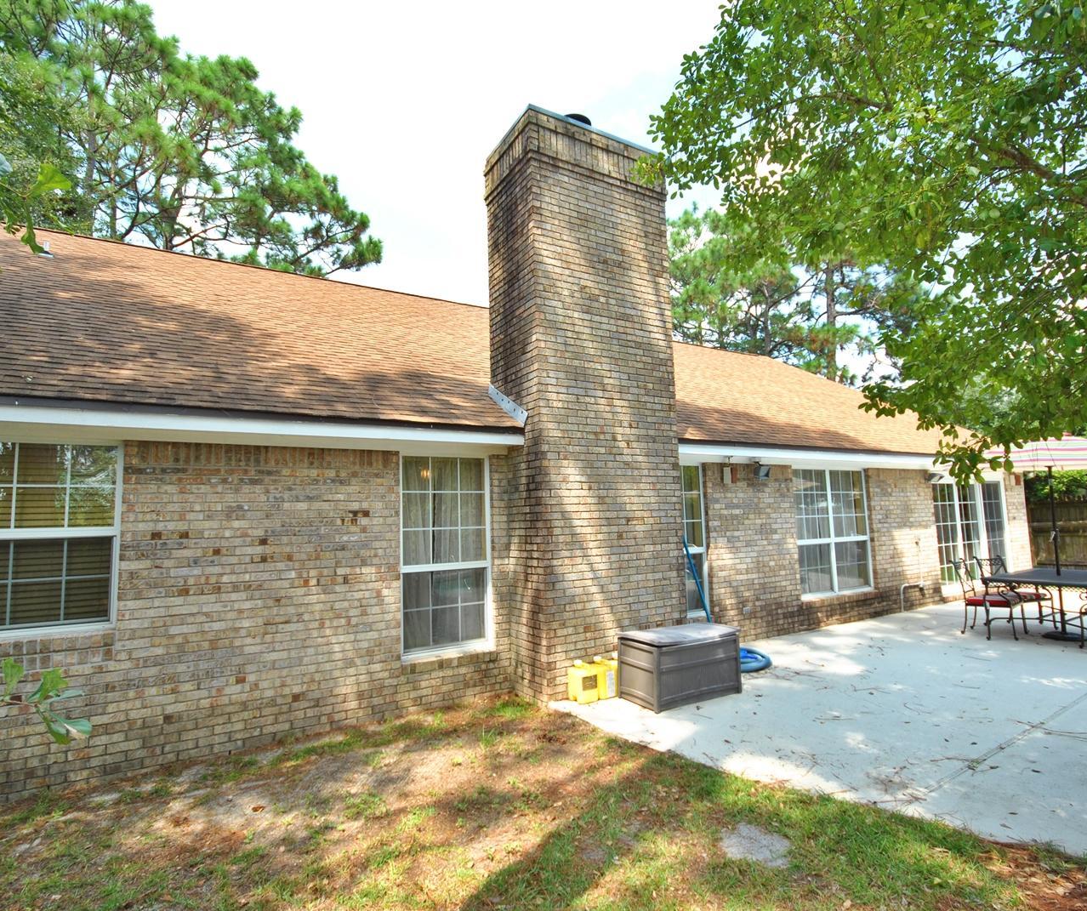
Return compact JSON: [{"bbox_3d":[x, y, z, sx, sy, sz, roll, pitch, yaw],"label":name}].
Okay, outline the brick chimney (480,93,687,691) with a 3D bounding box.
[{"bbox_3d":[0.418,-0.560,5.921,1.705,5.550,1.080,2,-7,-30],"label":"brick chimney"}]

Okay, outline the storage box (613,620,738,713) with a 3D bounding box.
[{"bbox_3d":[1.211,1.834,5.005,1.030,0.550,0.515,2,-7,-30],"label":"storage box"}]

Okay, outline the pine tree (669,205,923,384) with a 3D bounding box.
[{"bbox_3d":[10.380,-2.887,22.308,8.200,13.200,8.200,2,-7,-30],"label":"pine tree"}]

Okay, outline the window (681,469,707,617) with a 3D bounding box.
[{"bbox_3d":[1.588,0.992,6.668,0.870,1.810,0.110,2,-7,-30],"label":"window"}]

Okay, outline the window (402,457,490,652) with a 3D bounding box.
[{"bbox_3d":[-0.889,0.909,5.221,0.870,1.820,0.110,2,-7,-30],"label":"window"}]

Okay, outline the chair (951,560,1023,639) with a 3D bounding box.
[{"bbox_3d":[5.690,1.794,7.237,0.590,0.910,0.660,3,-8,-36],"label":"chair"}]

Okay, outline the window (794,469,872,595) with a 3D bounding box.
[{"bbox_3d":[4.183,1.093,8.170,1.710,1.810,0.110,2,-7,-30],"label":"window"}]

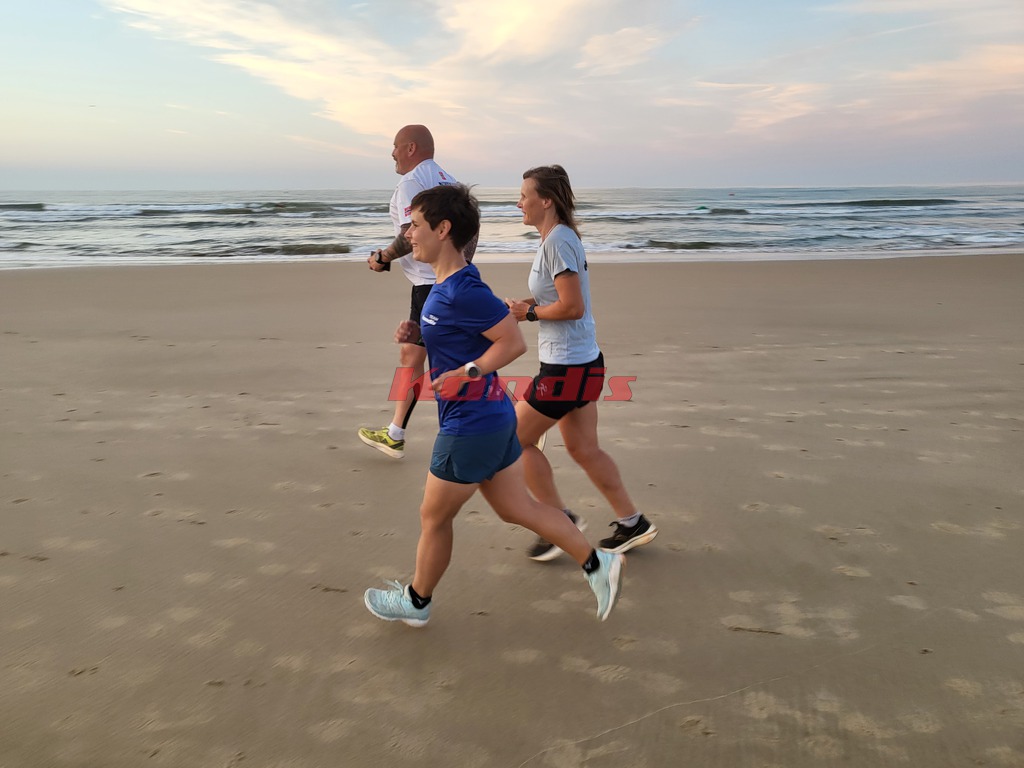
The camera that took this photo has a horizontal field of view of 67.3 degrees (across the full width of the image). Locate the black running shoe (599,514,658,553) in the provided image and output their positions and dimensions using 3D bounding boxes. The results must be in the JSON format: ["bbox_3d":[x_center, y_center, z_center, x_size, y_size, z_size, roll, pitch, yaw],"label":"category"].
[{"bbox_3d":[0.495,0.633,3.257,0.263,0.110,0.100,-19,12,8],"label":"black running shoe"}]

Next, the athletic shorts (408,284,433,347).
[{"bbox_3d":[-0.389,-0.394,4.068,0.350,0.430,0.390,0,14,8],"label":"athletic shorts"}]

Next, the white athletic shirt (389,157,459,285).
[{"bbox_3d":[-0.398,-0.829,3.947,0.310,0.670,0.500,-3,12,22],"label":"white athletic shirt"}]

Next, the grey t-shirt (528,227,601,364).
[{"bbox_3d":[0.203,-0.354,2.975,0.245,0.540,0.430,-7,14,5],"label":"grey t-shirt"}]

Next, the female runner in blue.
[{"bbox_3d":[-0.066,0.116,2.652,0.960,1.545,0.520,-1,14,-4],"label":"female runner in blue"}]

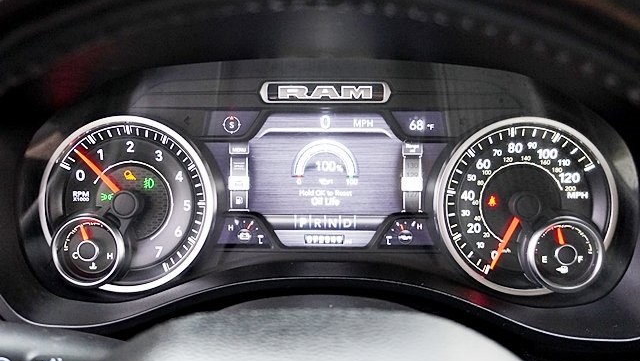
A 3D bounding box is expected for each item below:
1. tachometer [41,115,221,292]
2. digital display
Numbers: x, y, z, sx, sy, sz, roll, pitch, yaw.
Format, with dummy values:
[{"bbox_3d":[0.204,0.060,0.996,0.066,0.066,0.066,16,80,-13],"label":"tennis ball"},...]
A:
[{"bbox_3d":[-0.125,0.015,0.465,0.115,0.115,0.022,0,0,2],"label":"tachometer"},{"bbox_3d":[0.004,0.000,0.470,0.156,0.089,0.012,0,0,2],"label":"digital display"}]

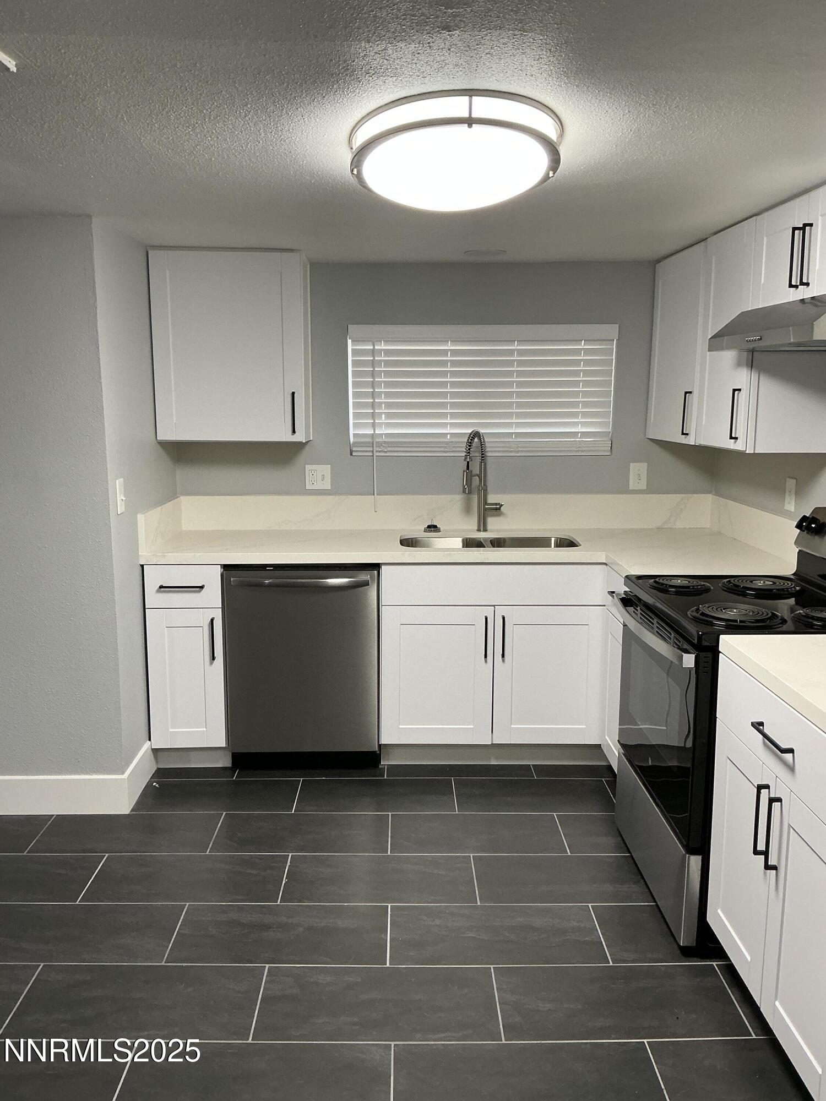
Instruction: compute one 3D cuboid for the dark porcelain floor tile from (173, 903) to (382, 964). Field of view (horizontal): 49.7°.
[{"bbox_3d":[-0.376,1.111,2.580,0.609,0.010,0.295,0,10,-1],"label":"dark porcelain floor tile"}]

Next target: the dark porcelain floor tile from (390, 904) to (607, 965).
[{"bbox_3d":[0.238,1.115,2.569,0.608,0.010,0.299,0,10,-1],"label":"dark porcelain floor tile"}]

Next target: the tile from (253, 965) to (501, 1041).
[{"bbox_3d":[-0.088,1.163,2.290,0.609,0.010,0.295,0,10,-1],"label":"tile"}]

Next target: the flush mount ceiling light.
[{"bbox_3d":[0.103,-0.927,2.139,0.508,0.118,0.508,0,6,0],"label":"flush mount ceiling light"}]

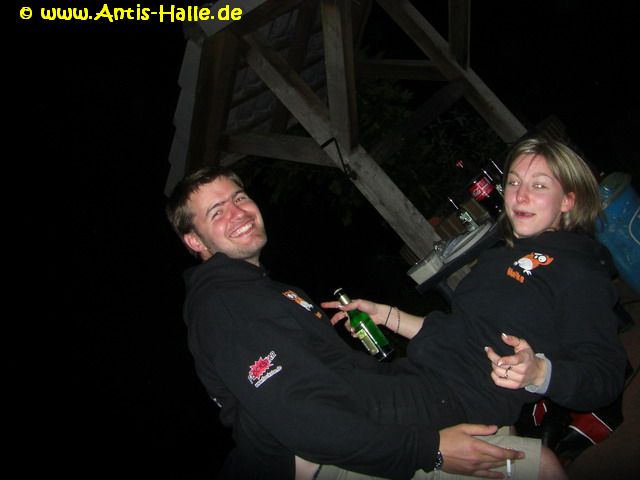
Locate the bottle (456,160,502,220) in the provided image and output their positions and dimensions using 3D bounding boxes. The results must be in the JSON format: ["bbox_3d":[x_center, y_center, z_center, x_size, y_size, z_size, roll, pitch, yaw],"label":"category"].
[{"bbox_3d":[0.772,-0.252,3.400,0.107,0.335,0.107,-40,-2,10],"label":"bottle"}]

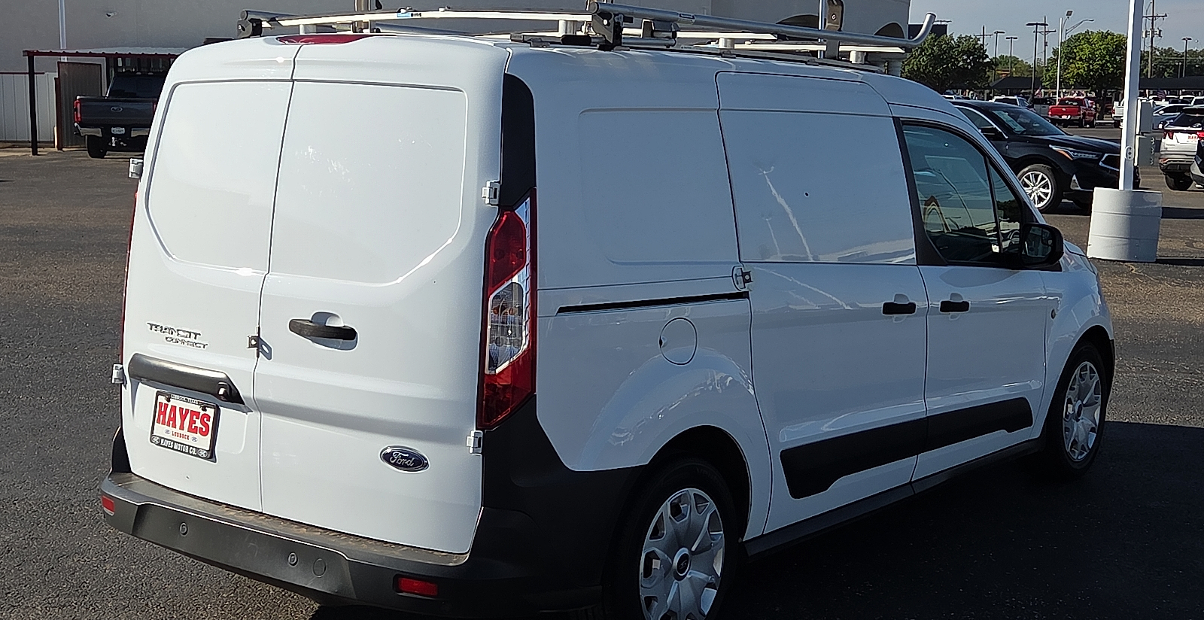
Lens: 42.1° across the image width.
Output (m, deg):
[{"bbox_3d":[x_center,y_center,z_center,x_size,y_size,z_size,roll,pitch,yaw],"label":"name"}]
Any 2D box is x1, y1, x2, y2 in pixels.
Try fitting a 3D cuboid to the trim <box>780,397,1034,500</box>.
[{"bbox_3d":[1.117,0.425,5.431,0.045,0.185,1.980,6,7,37],"label":"trim"}]

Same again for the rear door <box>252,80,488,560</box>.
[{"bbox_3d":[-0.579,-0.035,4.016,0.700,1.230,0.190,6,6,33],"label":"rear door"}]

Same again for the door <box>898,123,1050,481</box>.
[{"bbox_3d":[1.378,-0.065,5.829,0.180,1.280,1.170,6,8,37],"label":"door"}]

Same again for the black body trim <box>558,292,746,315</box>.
[{"bbox_3d":[0.147,-0.023,4.083,0.030,0.032,0.811,7,8,39],"label":"black body trim"}]

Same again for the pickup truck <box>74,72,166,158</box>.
[{"bbox_3d":[-11.620,-5.030,40.700,2.050,2.030,6.100,1,8,2],"label":"pickup truck"}]

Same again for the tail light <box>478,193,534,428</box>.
[{"bbox_3d":[-0.220,-0.004,3.797,0.140,0.590,0.145,5,5,23],"label":"tail light"}]

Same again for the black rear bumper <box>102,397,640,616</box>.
[{"bbox_3d":[-0.784,0.420,4.528,1.800,0.610,0.630,6,9,37],"label":"black rear bumper"}]

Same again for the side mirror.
[{"bbox_3d":[1.677,-0.248,6.034,0.220,0.190,0.150,6,9,37],"label":"side mirror"}]

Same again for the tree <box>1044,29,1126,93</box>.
[{"bbox_3d":[34.966,-16.793,112.000,7.200,6.800,7.000,1,8,0],"label":"tree"}]

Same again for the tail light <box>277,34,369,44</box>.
[{"bbox_3d":[-0.770,-0.751,4.381,0.370,0.045,0.070,6,9,37],"label":"tail light"}]

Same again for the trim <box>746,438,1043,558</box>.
[{"bbox_3d":[1.115,0.641,5.646,0.085,0.090,2.330,6,8,37],"label":"trim"}]

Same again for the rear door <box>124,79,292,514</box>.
[{"bbox_3d":[-1.179,-0.089,4.598,0.720,1.240,0.200,6,9,37],"label":"rear door"}]

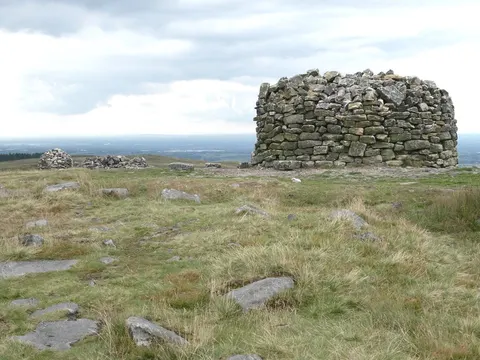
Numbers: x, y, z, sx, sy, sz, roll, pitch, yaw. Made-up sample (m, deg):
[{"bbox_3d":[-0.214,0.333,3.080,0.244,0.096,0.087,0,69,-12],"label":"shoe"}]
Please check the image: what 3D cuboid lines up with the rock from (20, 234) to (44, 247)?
[{"bbox_3d":[-2.697,0.792,10.300,0.270,0.130,0.220,0,4,0],"label":"rock"}]

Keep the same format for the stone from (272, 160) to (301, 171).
[{"bbox_3d":[1.135,-0.354,19.300,0.710,0.240,0.380,-1,4,-8],"label":"stone"}]

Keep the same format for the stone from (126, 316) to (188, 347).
[{"bbox_3d":[-0.611,1.121,5.850,0.420,0.180,0.220,1,4,20],"label":"stone"}]

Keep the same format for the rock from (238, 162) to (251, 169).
[{"bbox_3d":[0.117,-0.378,20.600,0.310,0.160,0.250,0,4,0],"label":"rock"}]

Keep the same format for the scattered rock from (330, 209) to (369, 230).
[{"bbox_3d":[1.613,0.585,11.700,0.520,0.220,0.400,0,4,0],"label":"scattered rock"}]

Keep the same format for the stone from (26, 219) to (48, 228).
[{"bbox_3d":[-3.005,0.644,11.700,0.290,0.100,0.210,0,4,0],"label":"stone"}]

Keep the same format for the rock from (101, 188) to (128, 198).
[{"bbox_3d":[-2.404,0.260,15.200,0.500,0.160,0.330,0,4,0],"label":"rock"}]

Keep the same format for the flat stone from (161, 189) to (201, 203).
[{"bbox_3d":[-1.024,0.267,13.600,0.660,0.200,0.380,1,4,15],"label":"flat stone"}]

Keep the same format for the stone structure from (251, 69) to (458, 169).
[{"bbox_3d":[3.128,-1.714,21.500,5.500,2.580,5.300,0,4,0],"label":"stone structure"}]

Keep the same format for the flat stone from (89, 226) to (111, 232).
[{"bbox_3d":[-1.884,0.664,10.600,0.290,0.060,0.240,0,4,0],"label":"flat stone"}]

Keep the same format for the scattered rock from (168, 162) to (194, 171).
[{"bbox_3d":[-1.599,-0.362,21.500,0.680,0.200,0.420,0,4,0],"label":"scattered rock"}]

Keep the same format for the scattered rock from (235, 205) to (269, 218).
[{"bbox_3d":[0.173,0.474,11.900,0.520,0.170,0.360,1,4,12],"label":"scattered rock"}]

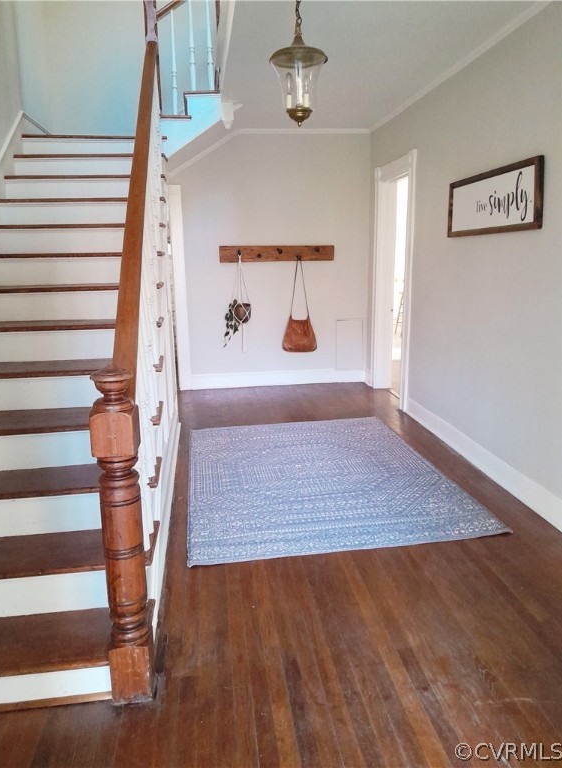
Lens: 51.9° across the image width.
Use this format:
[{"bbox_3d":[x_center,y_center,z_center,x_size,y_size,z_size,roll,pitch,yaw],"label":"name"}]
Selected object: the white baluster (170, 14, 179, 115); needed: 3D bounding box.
[{"bbox_3d":[-0.818,-2.467,4.443,0.034,0.736,0.034,-3,13,-7],"label":"white baluster"}]

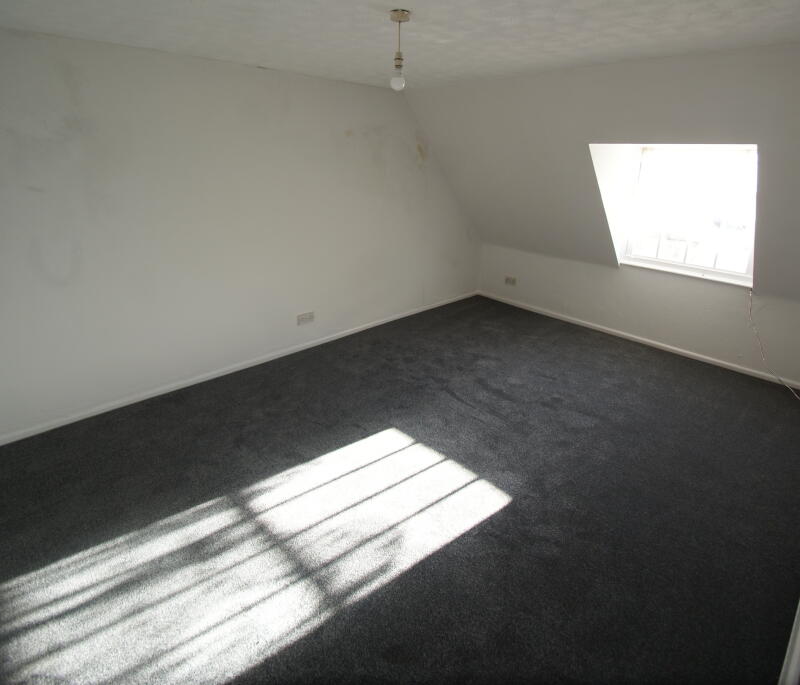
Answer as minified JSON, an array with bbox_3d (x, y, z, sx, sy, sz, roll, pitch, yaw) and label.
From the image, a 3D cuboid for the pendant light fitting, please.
[{"bbox_3d":[0.000,-1.232,1.813,0.079,0.283,0.079,1,24,0],"label":"pendant light fitting"}]

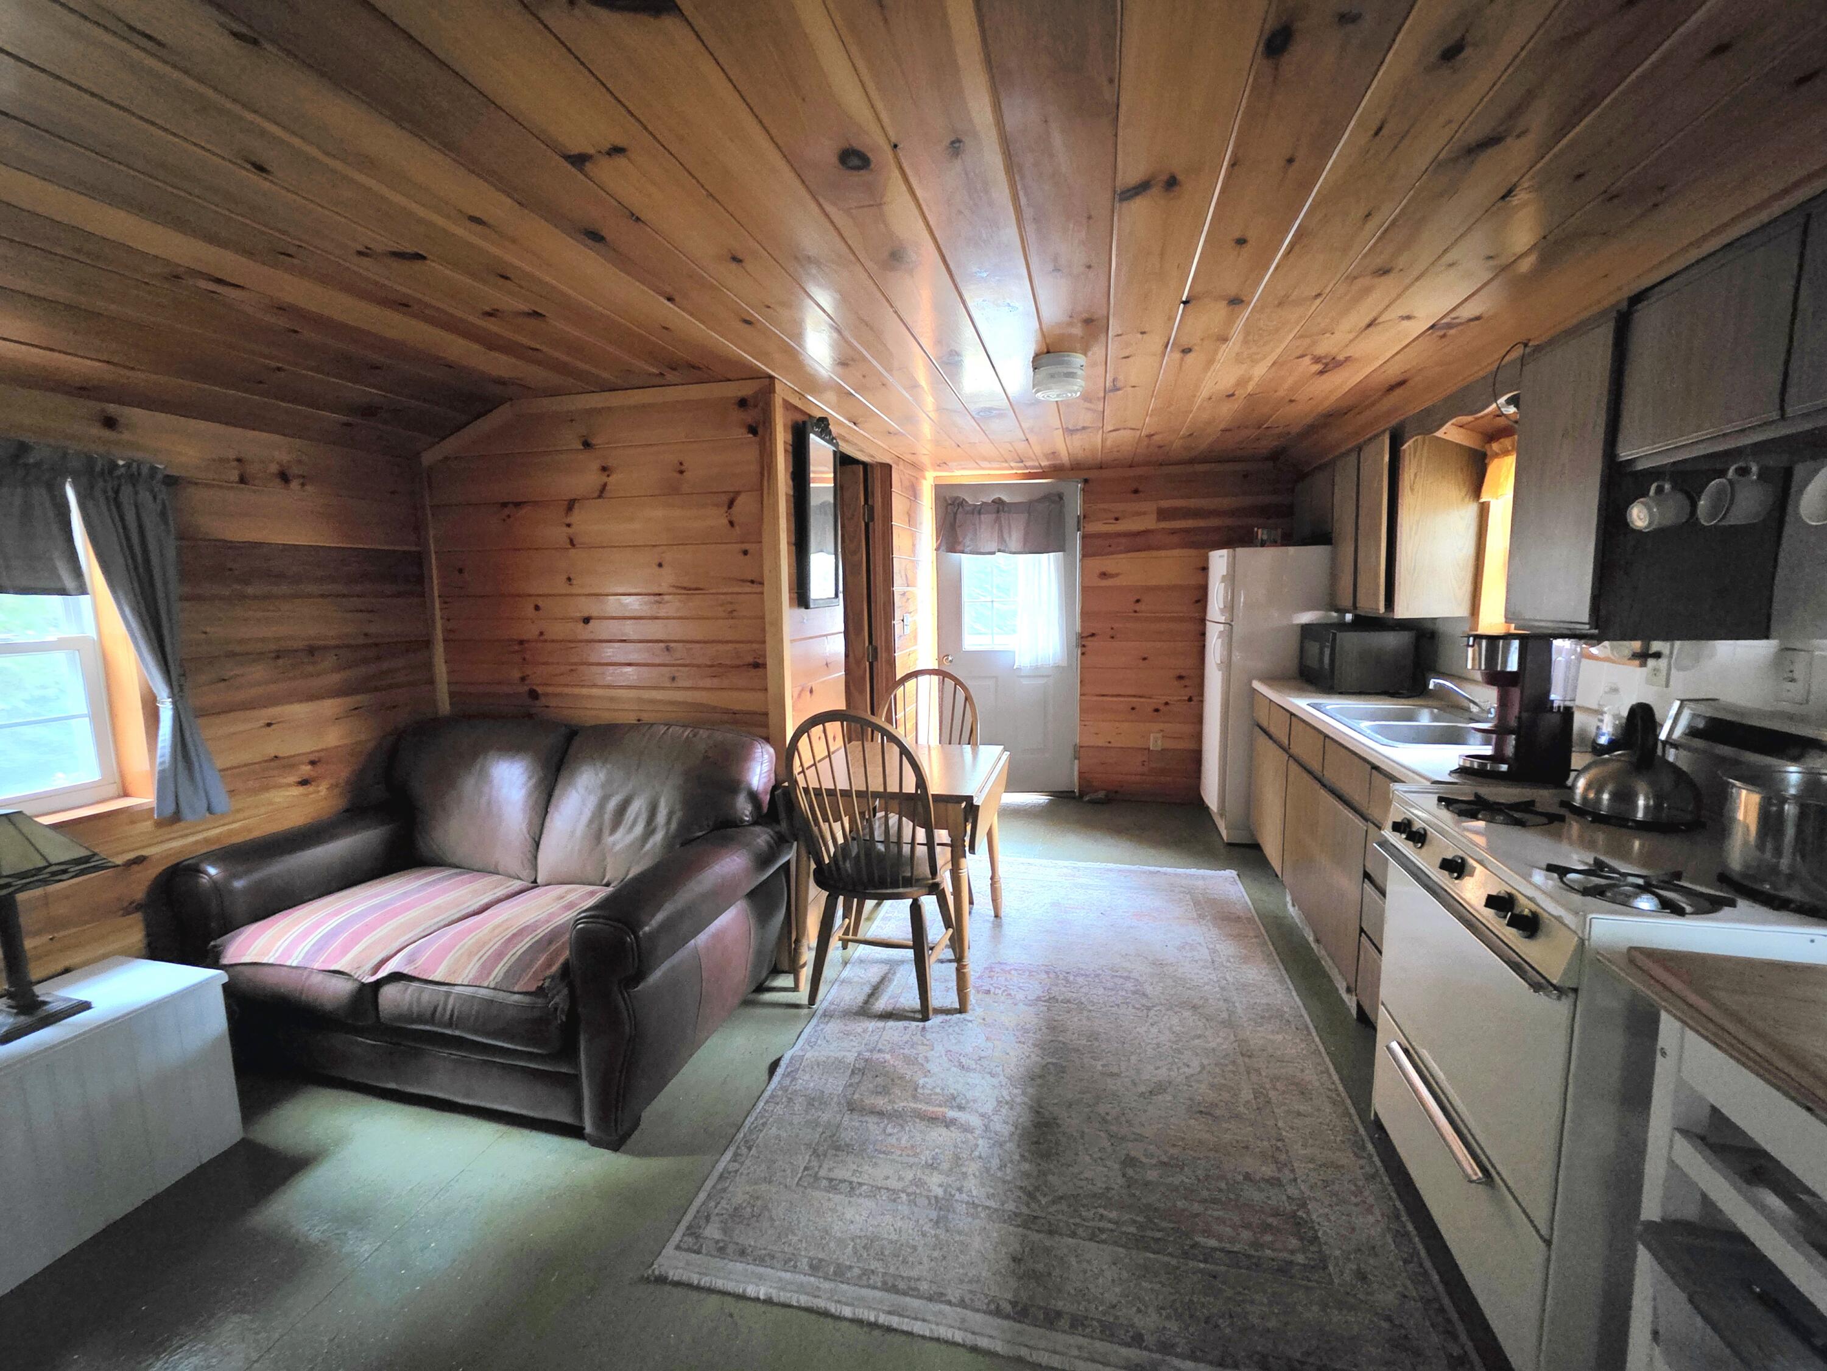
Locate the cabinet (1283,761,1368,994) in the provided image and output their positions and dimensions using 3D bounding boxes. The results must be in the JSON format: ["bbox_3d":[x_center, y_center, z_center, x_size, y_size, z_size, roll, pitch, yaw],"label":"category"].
[{"bbox_3d":[1.831,0.653,2.541,0.600,0.560,0.910,1,8,15],"label":"cabinet"}]

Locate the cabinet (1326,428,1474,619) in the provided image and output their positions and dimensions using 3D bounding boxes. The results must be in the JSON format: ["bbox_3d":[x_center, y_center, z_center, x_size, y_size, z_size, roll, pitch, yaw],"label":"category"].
[{"bbox_3d":[2.161,-0.702,3.042,0.305,0.762,0.780,1,8,15],"label":"cabinet"}]

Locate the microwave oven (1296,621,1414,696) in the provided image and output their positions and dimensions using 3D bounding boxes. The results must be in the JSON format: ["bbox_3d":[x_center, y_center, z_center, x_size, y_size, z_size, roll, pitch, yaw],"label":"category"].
[{"bbox_3d":[2.102,-0.131,3.272,0.340,0.276,0.450,0,8,11],"label":"microwave oven"}]

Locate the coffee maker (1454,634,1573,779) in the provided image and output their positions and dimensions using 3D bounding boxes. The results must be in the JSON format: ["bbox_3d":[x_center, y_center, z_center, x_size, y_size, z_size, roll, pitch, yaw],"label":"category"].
[{"bbox_3d":[1.526,0.059,1.754,0.240,0.362,0.165,3,9,27],"label":"coffee maker"}]

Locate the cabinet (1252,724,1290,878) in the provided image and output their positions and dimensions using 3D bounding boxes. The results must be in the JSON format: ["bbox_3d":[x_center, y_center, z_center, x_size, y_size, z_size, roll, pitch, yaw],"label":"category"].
[{"bbox_3d":[2.029,0.547,3.283,0.600,0.560,0.620,1,8,15],"label":"cabinet"}]

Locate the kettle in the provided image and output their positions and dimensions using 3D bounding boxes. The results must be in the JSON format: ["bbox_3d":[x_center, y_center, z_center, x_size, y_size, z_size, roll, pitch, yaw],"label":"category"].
[{"bbox_3d":[1.496,0.149,1.435,0.190,0.225,0.195,4,9,32],"label":"kettle"}]

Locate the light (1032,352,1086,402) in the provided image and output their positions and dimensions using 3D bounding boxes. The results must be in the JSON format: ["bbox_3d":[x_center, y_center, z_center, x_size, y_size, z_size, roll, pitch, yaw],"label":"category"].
[{"bbox_3d":[0.484,-1.016,2.263,0.170,0.100,0.170,1,8,15],"label":"light"}]

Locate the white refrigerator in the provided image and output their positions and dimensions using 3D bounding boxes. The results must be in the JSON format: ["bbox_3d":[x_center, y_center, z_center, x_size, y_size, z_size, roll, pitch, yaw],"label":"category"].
[{"bbox_3d":[2.060,0.043,3.881,0.740,1.590,0.650,1,8,15],"label":"white refrigerator"}]

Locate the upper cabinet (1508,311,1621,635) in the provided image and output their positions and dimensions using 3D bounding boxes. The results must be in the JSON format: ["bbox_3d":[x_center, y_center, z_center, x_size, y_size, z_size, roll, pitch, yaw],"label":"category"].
[{"bbox_3d":[1.818,-0.513,1.740,0.310,0.762,0.400,1,8,15],"label":"upper cabinet"}]

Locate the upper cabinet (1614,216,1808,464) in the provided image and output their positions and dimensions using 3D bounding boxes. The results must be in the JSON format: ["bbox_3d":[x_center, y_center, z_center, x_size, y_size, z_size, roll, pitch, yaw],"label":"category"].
[{"bbox_3d":[1.712,-0.649,1.330,0.310,0.375,0.410,1,8,15],"label":"upper cabinet"}]

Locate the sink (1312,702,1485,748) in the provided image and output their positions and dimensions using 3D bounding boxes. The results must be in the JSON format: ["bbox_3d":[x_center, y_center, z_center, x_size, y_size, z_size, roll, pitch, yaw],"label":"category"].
[{"bbox_3d":[1.859,0.220,2.482,0.550,0.180,0.840,1,8,15],"label":"sink"}]

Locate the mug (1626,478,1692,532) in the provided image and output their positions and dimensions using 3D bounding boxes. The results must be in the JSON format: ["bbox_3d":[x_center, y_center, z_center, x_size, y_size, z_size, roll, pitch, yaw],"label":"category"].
[{"bbox_3d":[1.618,-0.395,1.482,0.085,0.108,0.078,-13,6,10],"label":"mug"}]

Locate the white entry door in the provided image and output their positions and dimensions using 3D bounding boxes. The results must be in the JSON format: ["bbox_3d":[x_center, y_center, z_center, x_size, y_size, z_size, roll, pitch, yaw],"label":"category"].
[{"bbox_3d":[0.621,-0.279,4.485,0.900,2.015,0.050,-1,8,1],"label":"white entry door"}]

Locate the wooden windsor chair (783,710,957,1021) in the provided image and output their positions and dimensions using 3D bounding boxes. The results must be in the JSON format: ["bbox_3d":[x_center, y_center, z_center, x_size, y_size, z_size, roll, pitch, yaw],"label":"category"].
[{"bbox_3d":[-0.115,0.572,2.395,0.480,1.040,0.530,0,8,12],"label":"wooden windsor chair"}]

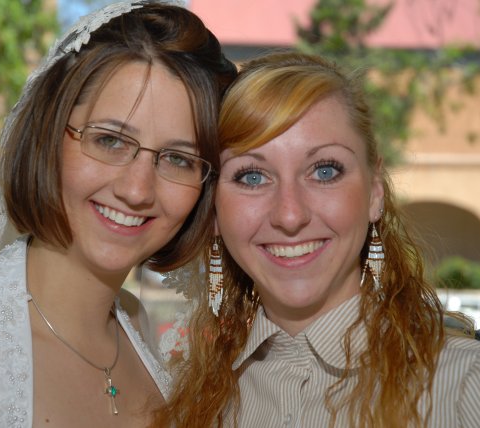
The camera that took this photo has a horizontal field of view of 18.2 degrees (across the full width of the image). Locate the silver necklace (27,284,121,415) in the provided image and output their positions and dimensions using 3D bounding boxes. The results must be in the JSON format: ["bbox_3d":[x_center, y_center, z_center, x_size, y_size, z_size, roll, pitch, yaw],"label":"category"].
[{"bbox_3d":[-0.154,0.109,1.325,0.120,0.130,0.120,2,-3,-34],"label":"silver necklace"}]

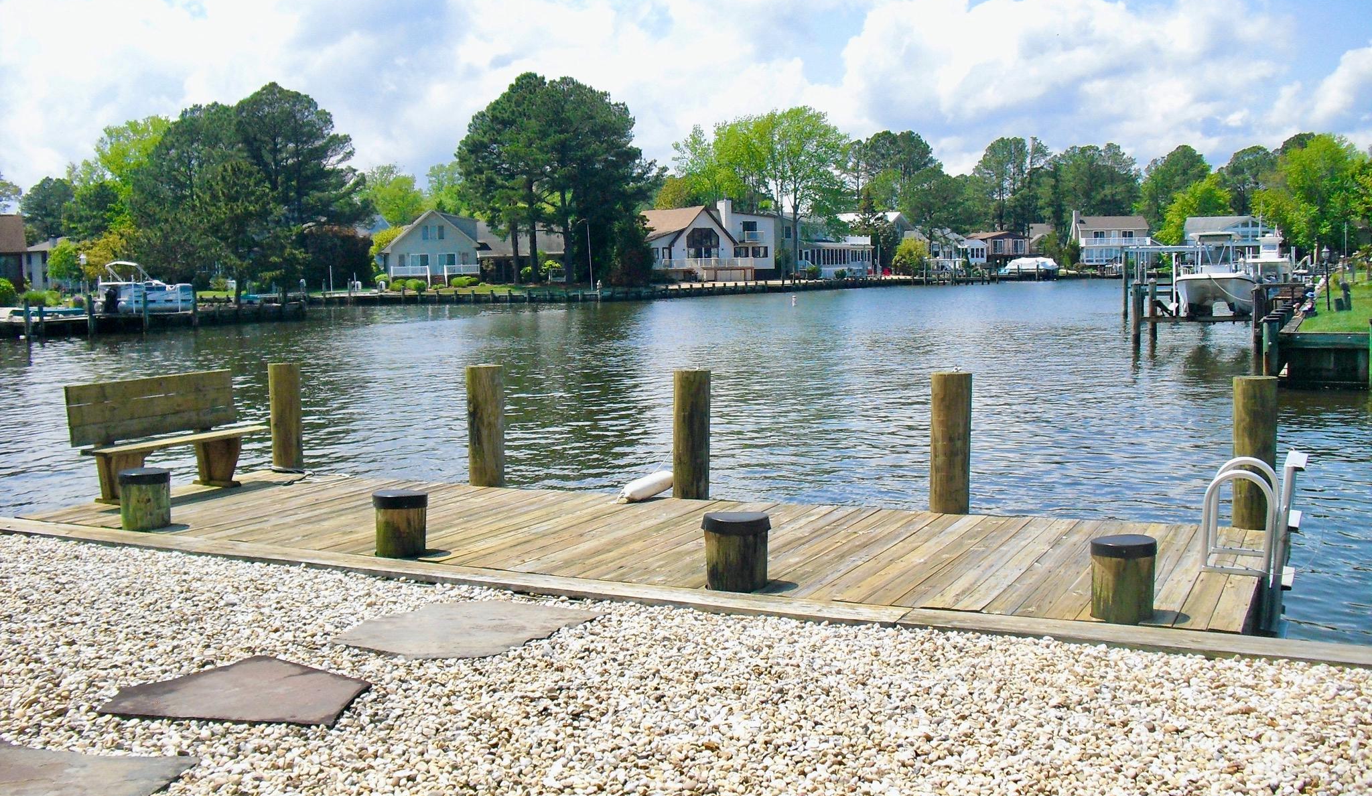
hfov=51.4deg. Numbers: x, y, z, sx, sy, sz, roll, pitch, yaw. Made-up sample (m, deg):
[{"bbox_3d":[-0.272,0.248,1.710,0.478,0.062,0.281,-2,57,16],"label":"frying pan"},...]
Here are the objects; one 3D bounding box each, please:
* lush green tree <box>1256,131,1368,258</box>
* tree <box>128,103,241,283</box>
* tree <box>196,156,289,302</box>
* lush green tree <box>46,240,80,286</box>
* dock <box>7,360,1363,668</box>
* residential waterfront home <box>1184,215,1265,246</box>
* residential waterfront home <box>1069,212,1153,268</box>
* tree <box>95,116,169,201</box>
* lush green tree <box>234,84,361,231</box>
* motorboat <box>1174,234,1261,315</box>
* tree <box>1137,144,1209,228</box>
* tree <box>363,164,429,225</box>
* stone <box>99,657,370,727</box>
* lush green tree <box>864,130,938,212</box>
[{"bbox_3d":[50.235,-15.550,115.000,8.700,11.490,8.700,-1,5,0],"label":"lush green tree"},{"bbox_3d":[-35.080,-13.930,100.000,8.040,13.520,7.640,-3,5,-19],"label":"tree"},{"bbox_3d":[-27.370,-10.380,88.000,5.750,9.060,5.460,-3,5,-17],"label":"tree"},{"bbox_3d":[-41.391,-8.849,95.000,2.355,3.497,2.355,-1,5,0],"label":"lush green tree"},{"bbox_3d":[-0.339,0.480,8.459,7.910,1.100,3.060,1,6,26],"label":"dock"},{"bbox_3d":[78.300,-22.750,206.000,11.740,7.270,10.000,0,5,9],"label":"residential waterfront home"},{"bbox_3d":[61.360,-22.980,206.000,11.280,8.050,9.000,0,5,9],"label":"residential waterfront home"},{"bbox_3d":[-46.559,-16.587,120.000,7.300,14.330,7.300,-1,5,0],"label":"tree"},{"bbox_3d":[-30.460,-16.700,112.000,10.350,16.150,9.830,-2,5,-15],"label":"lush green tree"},{"bbox_3d":[16.964,-3.913,45.300,2.500,2.620,7.300,1,6,24],"label":"motorboat"},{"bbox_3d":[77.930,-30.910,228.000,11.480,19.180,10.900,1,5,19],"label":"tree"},{"bbox_3d":[-33.652,-20.451,165.000,8.500,13.260,8.500,-1,5,0],"label":"tree"},{"bbox_3d":[-1.700,1.176,5.711,1.077,0.040,0.829,0,5,14],"label":"stone"},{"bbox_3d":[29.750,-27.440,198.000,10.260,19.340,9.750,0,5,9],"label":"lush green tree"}]

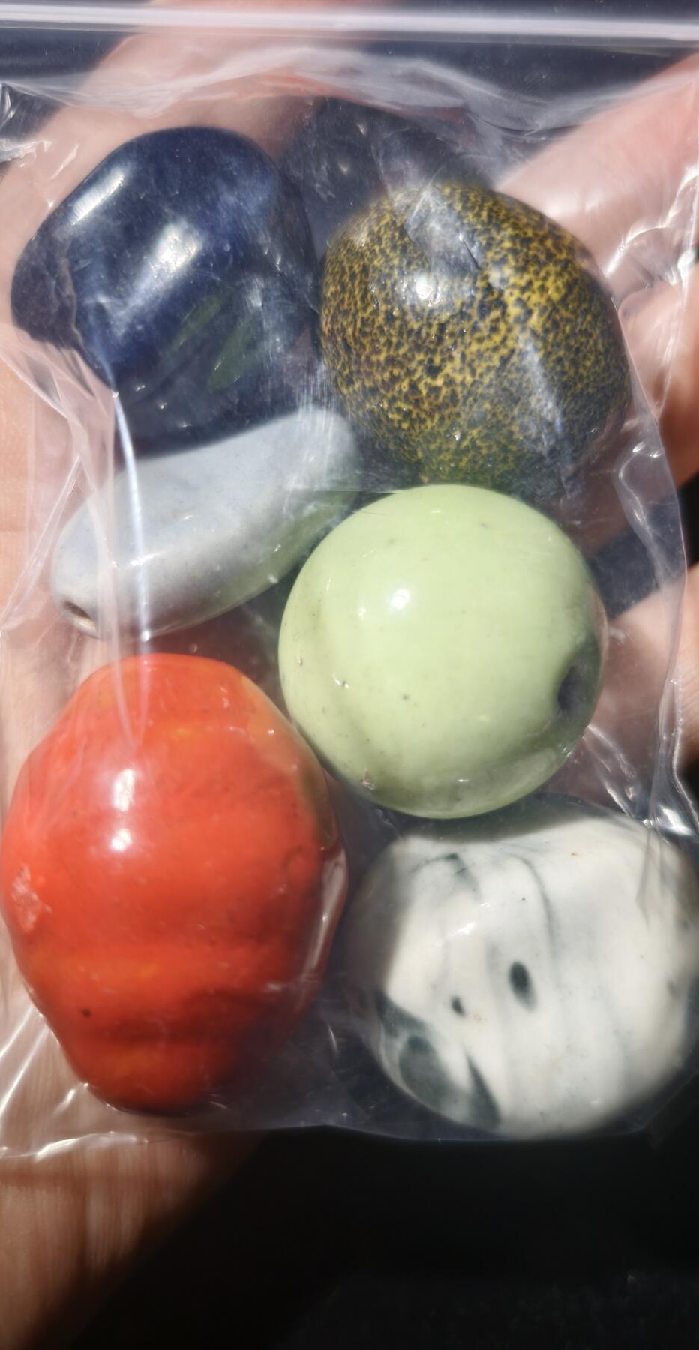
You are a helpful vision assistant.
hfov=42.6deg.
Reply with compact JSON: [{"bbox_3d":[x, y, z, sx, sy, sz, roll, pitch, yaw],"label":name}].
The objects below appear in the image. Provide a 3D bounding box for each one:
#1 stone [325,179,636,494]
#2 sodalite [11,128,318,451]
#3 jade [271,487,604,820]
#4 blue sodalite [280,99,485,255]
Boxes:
[{"bbox_3d":[0.012,-0.033,0.088,0.030,0.028,0.032,0,90,0],"label":"stone"},{"bbox_3d":[-0.018,-0.038,0.088,0.029,0.026,0.031,0,90,0],"label":"sodalite"},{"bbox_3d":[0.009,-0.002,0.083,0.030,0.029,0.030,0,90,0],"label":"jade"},{"bbox_3d":[0.004,-0.054,0.102,0.027,0.023,0.025,0,90,0],"label":"blue sodalite"}]

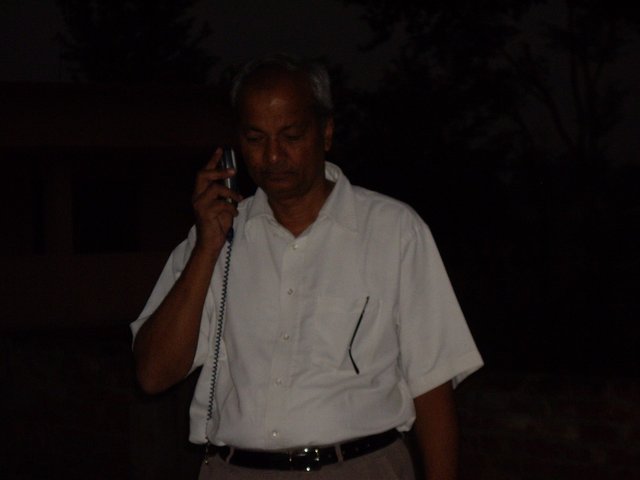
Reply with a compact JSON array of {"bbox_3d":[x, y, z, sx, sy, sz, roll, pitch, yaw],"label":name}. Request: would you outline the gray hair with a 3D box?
[{"bbox_3d":[-0.063,-0.245,3.450,0.163,0.130,0.185,3,10,16],"label":"gray hair"}]

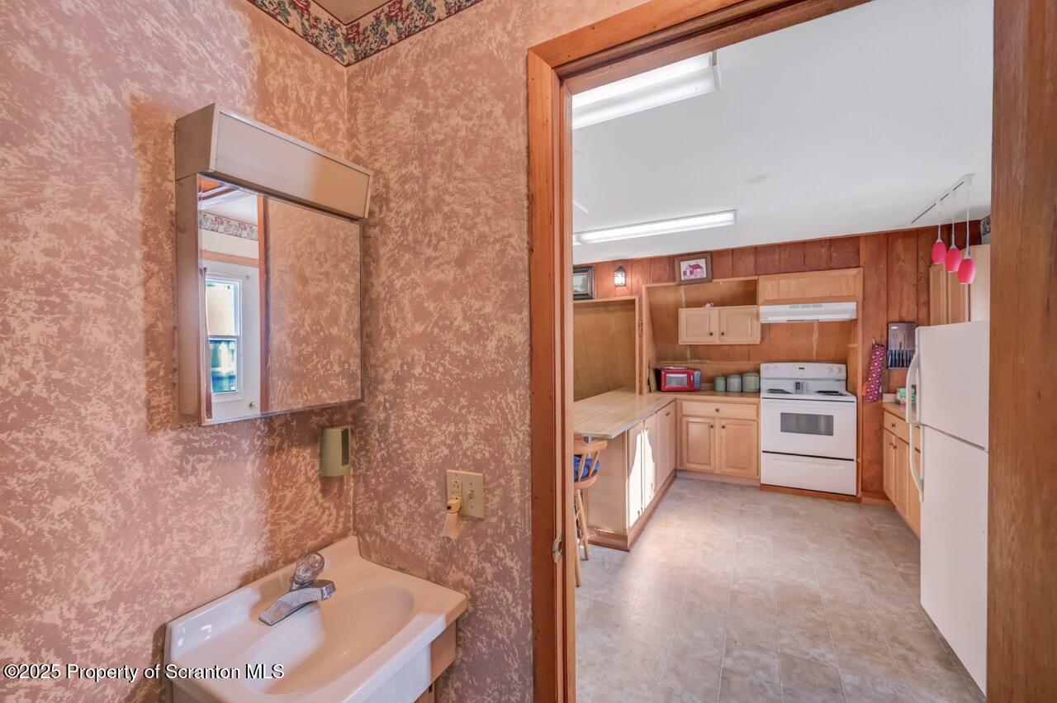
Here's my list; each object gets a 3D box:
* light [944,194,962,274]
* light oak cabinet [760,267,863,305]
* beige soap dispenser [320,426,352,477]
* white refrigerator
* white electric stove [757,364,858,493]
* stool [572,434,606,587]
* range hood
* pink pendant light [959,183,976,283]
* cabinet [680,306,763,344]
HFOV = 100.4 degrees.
[{"bbox_3d":[2.659,-0.739,2.753,0.107,0.496,0.107,0,1,28],"label":"light"},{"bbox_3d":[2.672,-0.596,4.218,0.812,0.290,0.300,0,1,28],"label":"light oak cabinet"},{"bbox_3d":[-0.544,0.289,1.283,0.058,0.130,0.107,0,1,28],"label":"beige soap dispenser"},{"bbox_3d":[2.222,0.622,1.851,0.780,1.520,0.715,0,1,25],"label":"white refrigerator"},{"bbox_3d":[2.748,0.732,4.386,0.762,1.218,0.660,0,1,28],"label":"white electric stove"},{"bbox_3d":[0.181,0.934,2.804,0.530,0.920,0.500,0,1,28],"label":"stool"},{"bbox_3d":[2.669,-0.362,4.247,0.764,0.164,0.420,0,1,28],"label":"range hood"},{"bbox_3d":[2.557,-0.691,2.563,0.110,0.601,0.110,0,1,28],"label":"pink pendant light"},{"bbox_3d":[1.990,-0.264,4.590,0.761,0.377,0.300,0,1,28],"label":"cabinet"}]

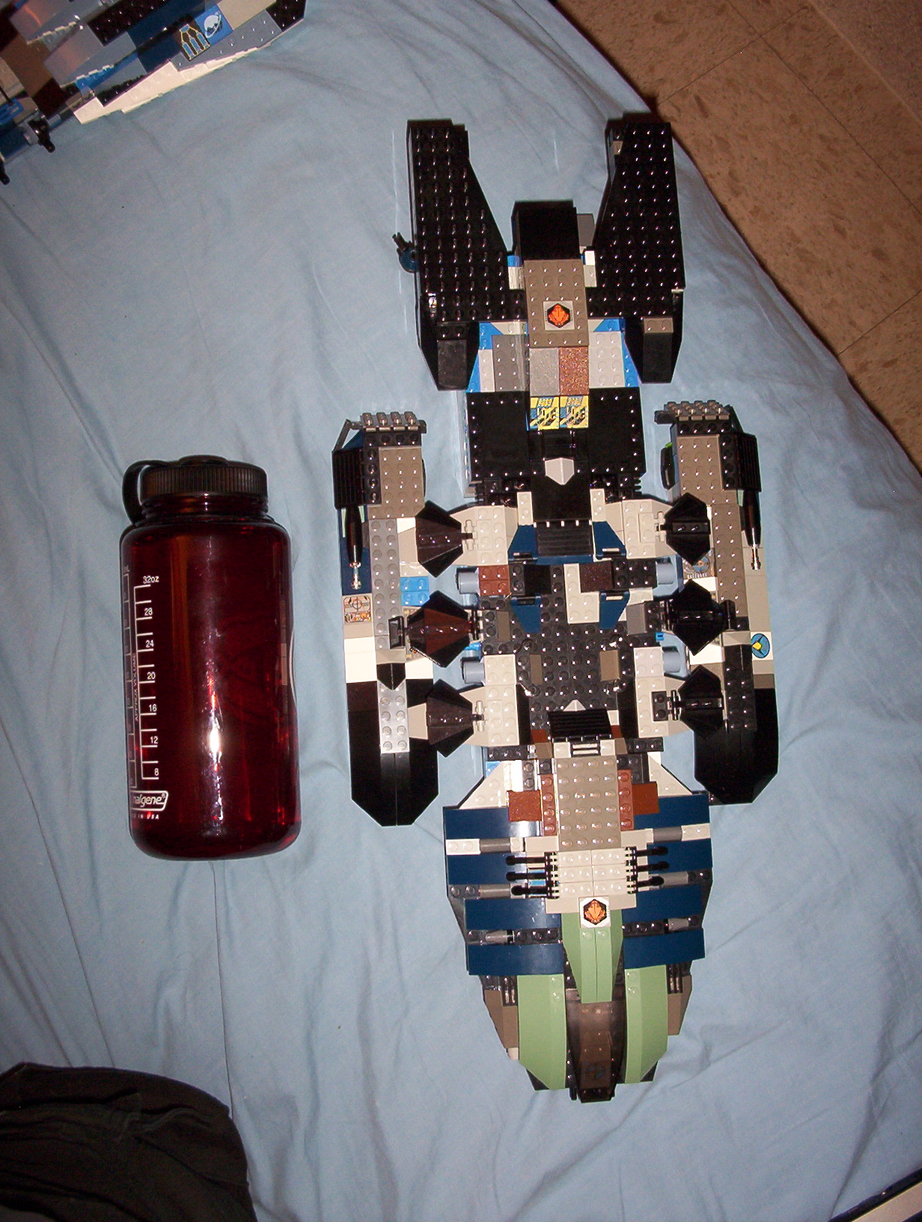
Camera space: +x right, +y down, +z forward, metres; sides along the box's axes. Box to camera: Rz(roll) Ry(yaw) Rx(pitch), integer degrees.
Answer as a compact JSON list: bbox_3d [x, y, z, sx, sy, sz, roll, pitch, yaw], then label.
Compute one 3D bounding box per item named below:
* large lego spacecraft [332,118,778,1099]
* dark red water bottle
[{"bbox_3d":[0.056,-0.006,0.752,0.242,0.083,0.532,-3,82,-5],"label":"large lego spacecraft"},{"bbox_3d":[-0.133,0.023,0.728,0.089,0.089,0.209,-2,87,-4],"label":"dark red water bottle"}]

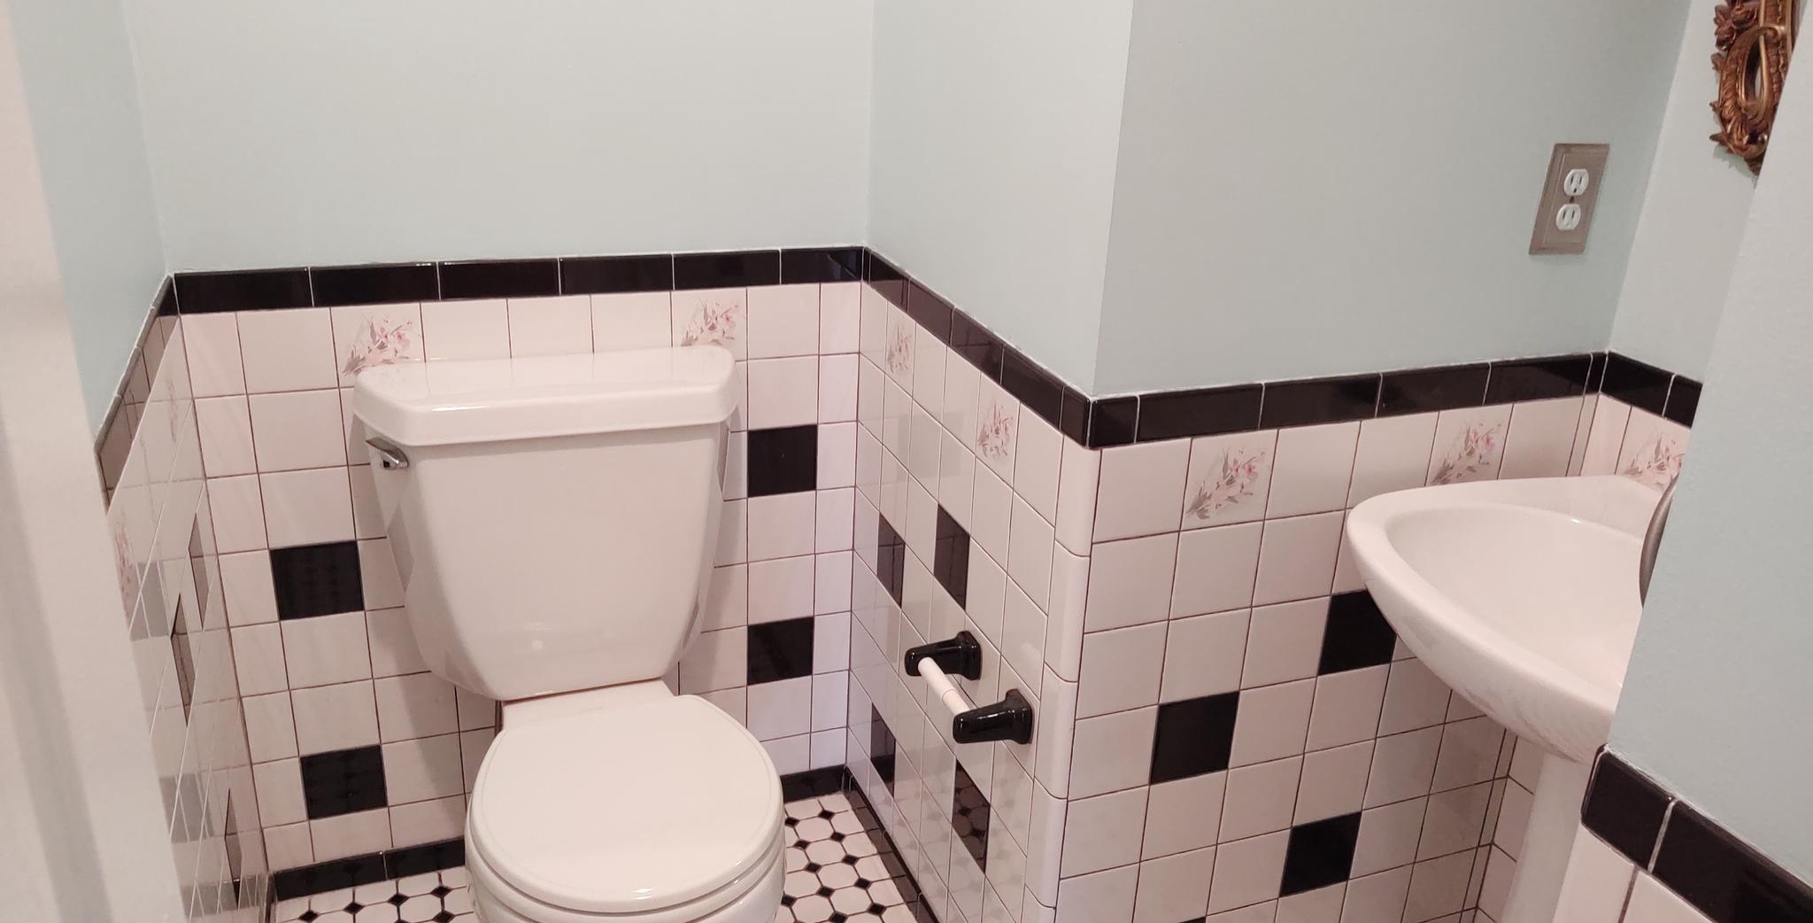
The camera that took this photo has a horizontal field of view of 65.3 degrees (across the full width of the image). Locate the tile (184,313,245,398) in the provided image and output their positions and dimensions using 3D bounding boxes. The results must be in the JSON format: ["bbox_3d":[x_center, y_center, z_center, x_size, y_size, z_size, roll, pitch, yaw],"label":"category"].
[{"bbox_3d":[-0.873,-0.134,1.788,0.062,0.108,0.010,-6,23,-20],"label":"tile"}]

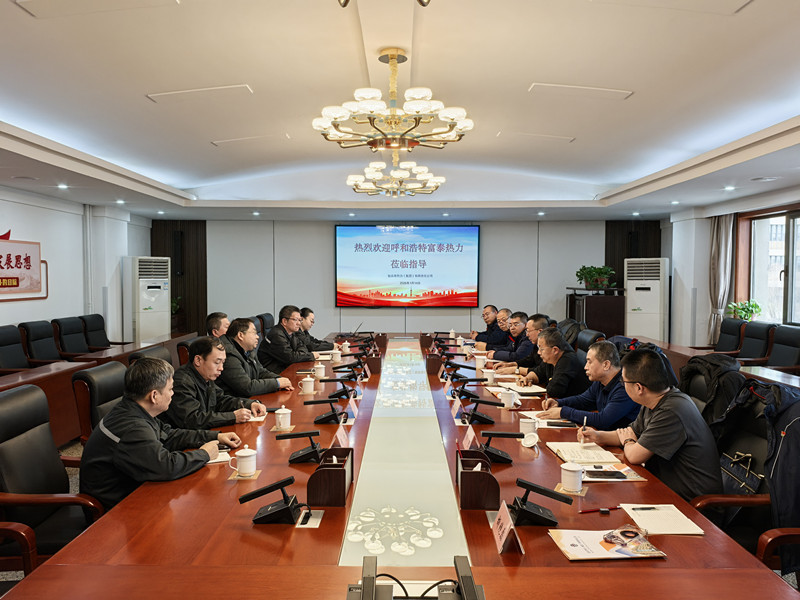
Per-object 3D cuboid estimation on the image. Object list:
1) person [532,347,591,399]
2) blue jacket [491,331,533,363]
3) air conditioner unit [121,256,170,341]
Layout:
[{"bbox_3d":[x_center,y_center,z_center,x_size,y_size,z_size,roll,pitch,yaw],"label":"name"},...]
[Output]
[{"bbox_3d":[1.138,0.810,4.541,0.680,1.220,0.540,0,3,2],"label":"person"},{"bbox_3d":[1.188,0.582,6.282,0.560,0.580,0.520,0,3,-12],"label":"blue jacket"},{"bbox_3d":[-3.445,0.319,8.580,0.355,1.815,0.500,2,3,38],"label":"air conditioner unit"}]

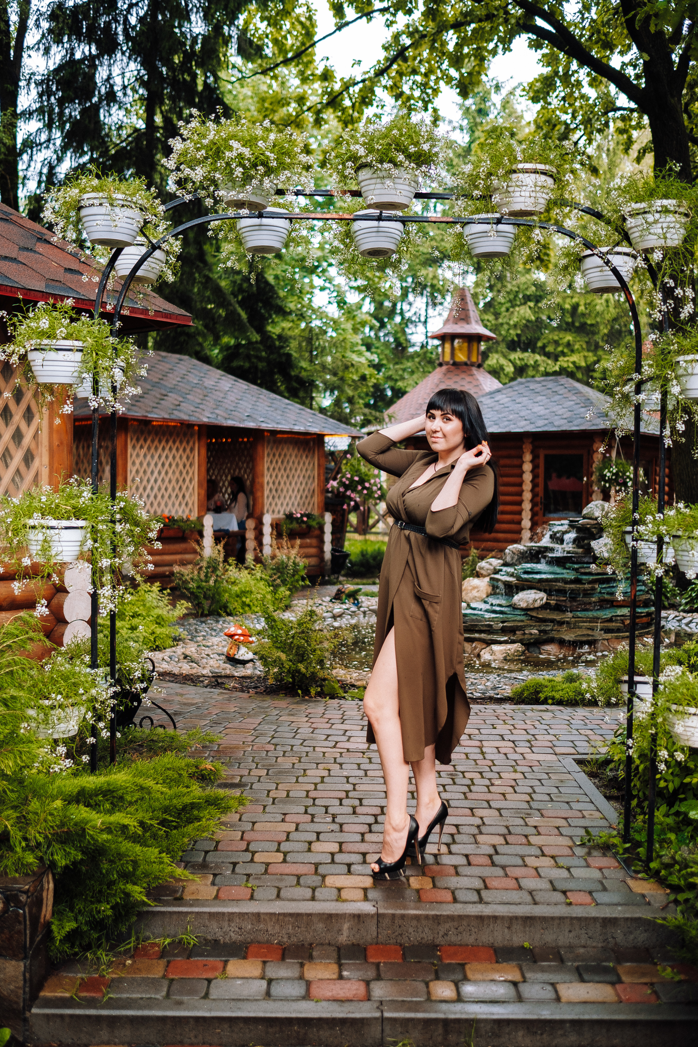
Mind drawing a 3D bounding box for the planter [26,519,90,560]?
[{"bbox_3d":[-1.045,0.059,3.654,0.217,0.146,0.217,1,1,1],"label":"planter"}]

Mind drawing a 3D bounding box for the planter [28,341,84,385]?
[{"bbox_3d":[-1.056,-0.577,3.684,0.217,0.138,0.217,1,1,1],"label":"planter"}]

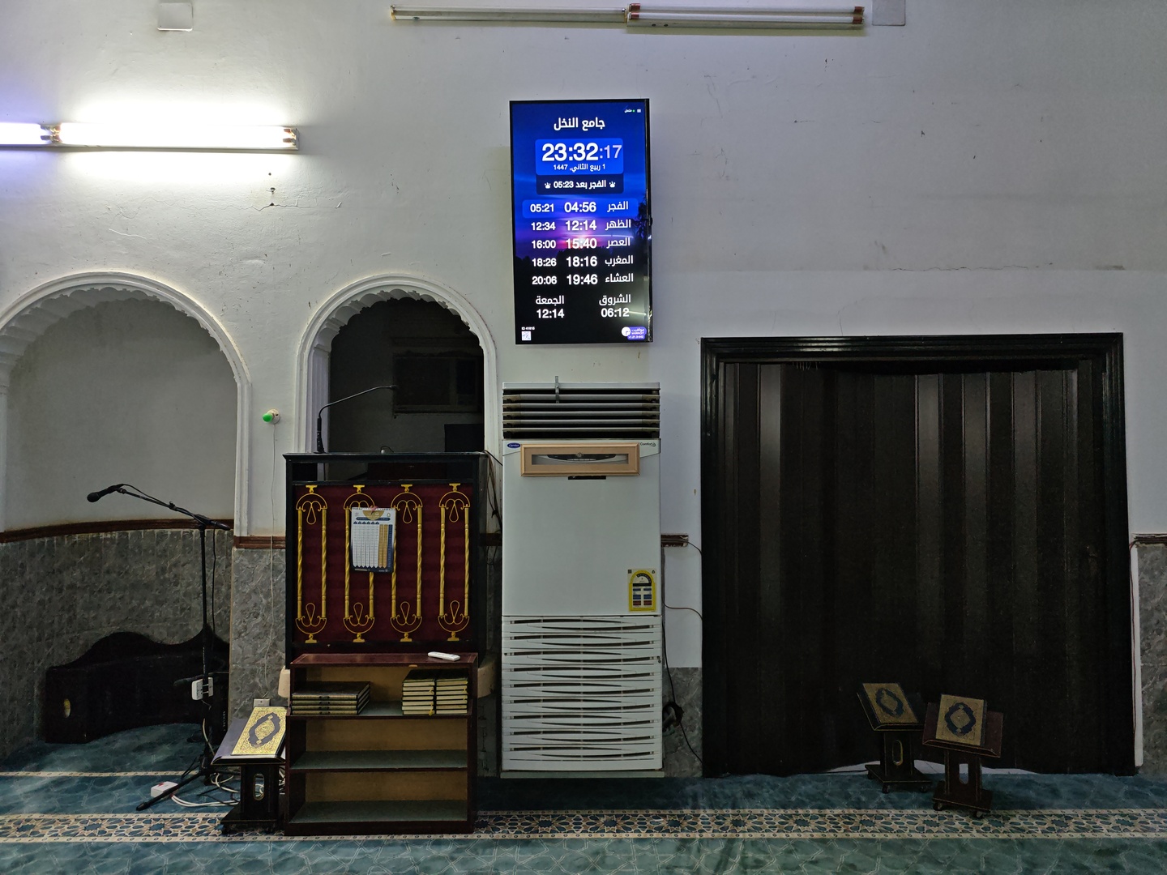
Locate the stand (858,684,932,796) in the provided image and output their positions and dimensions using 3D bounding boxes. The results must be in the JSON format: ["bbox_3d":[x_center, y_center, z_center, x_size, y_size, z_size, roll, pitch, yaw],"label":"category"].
[{"bbox_3d":[1.545,1.467,3.804,0.310,0.465,0.230,0,-2,-2],"label":"stand"}]

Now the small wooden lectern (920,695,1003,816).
[{"bbox_3d":[1.727,1.453,3.532,0.310,0.470,0.230,-1,-2,30],"label":"small wooden lectern"}]

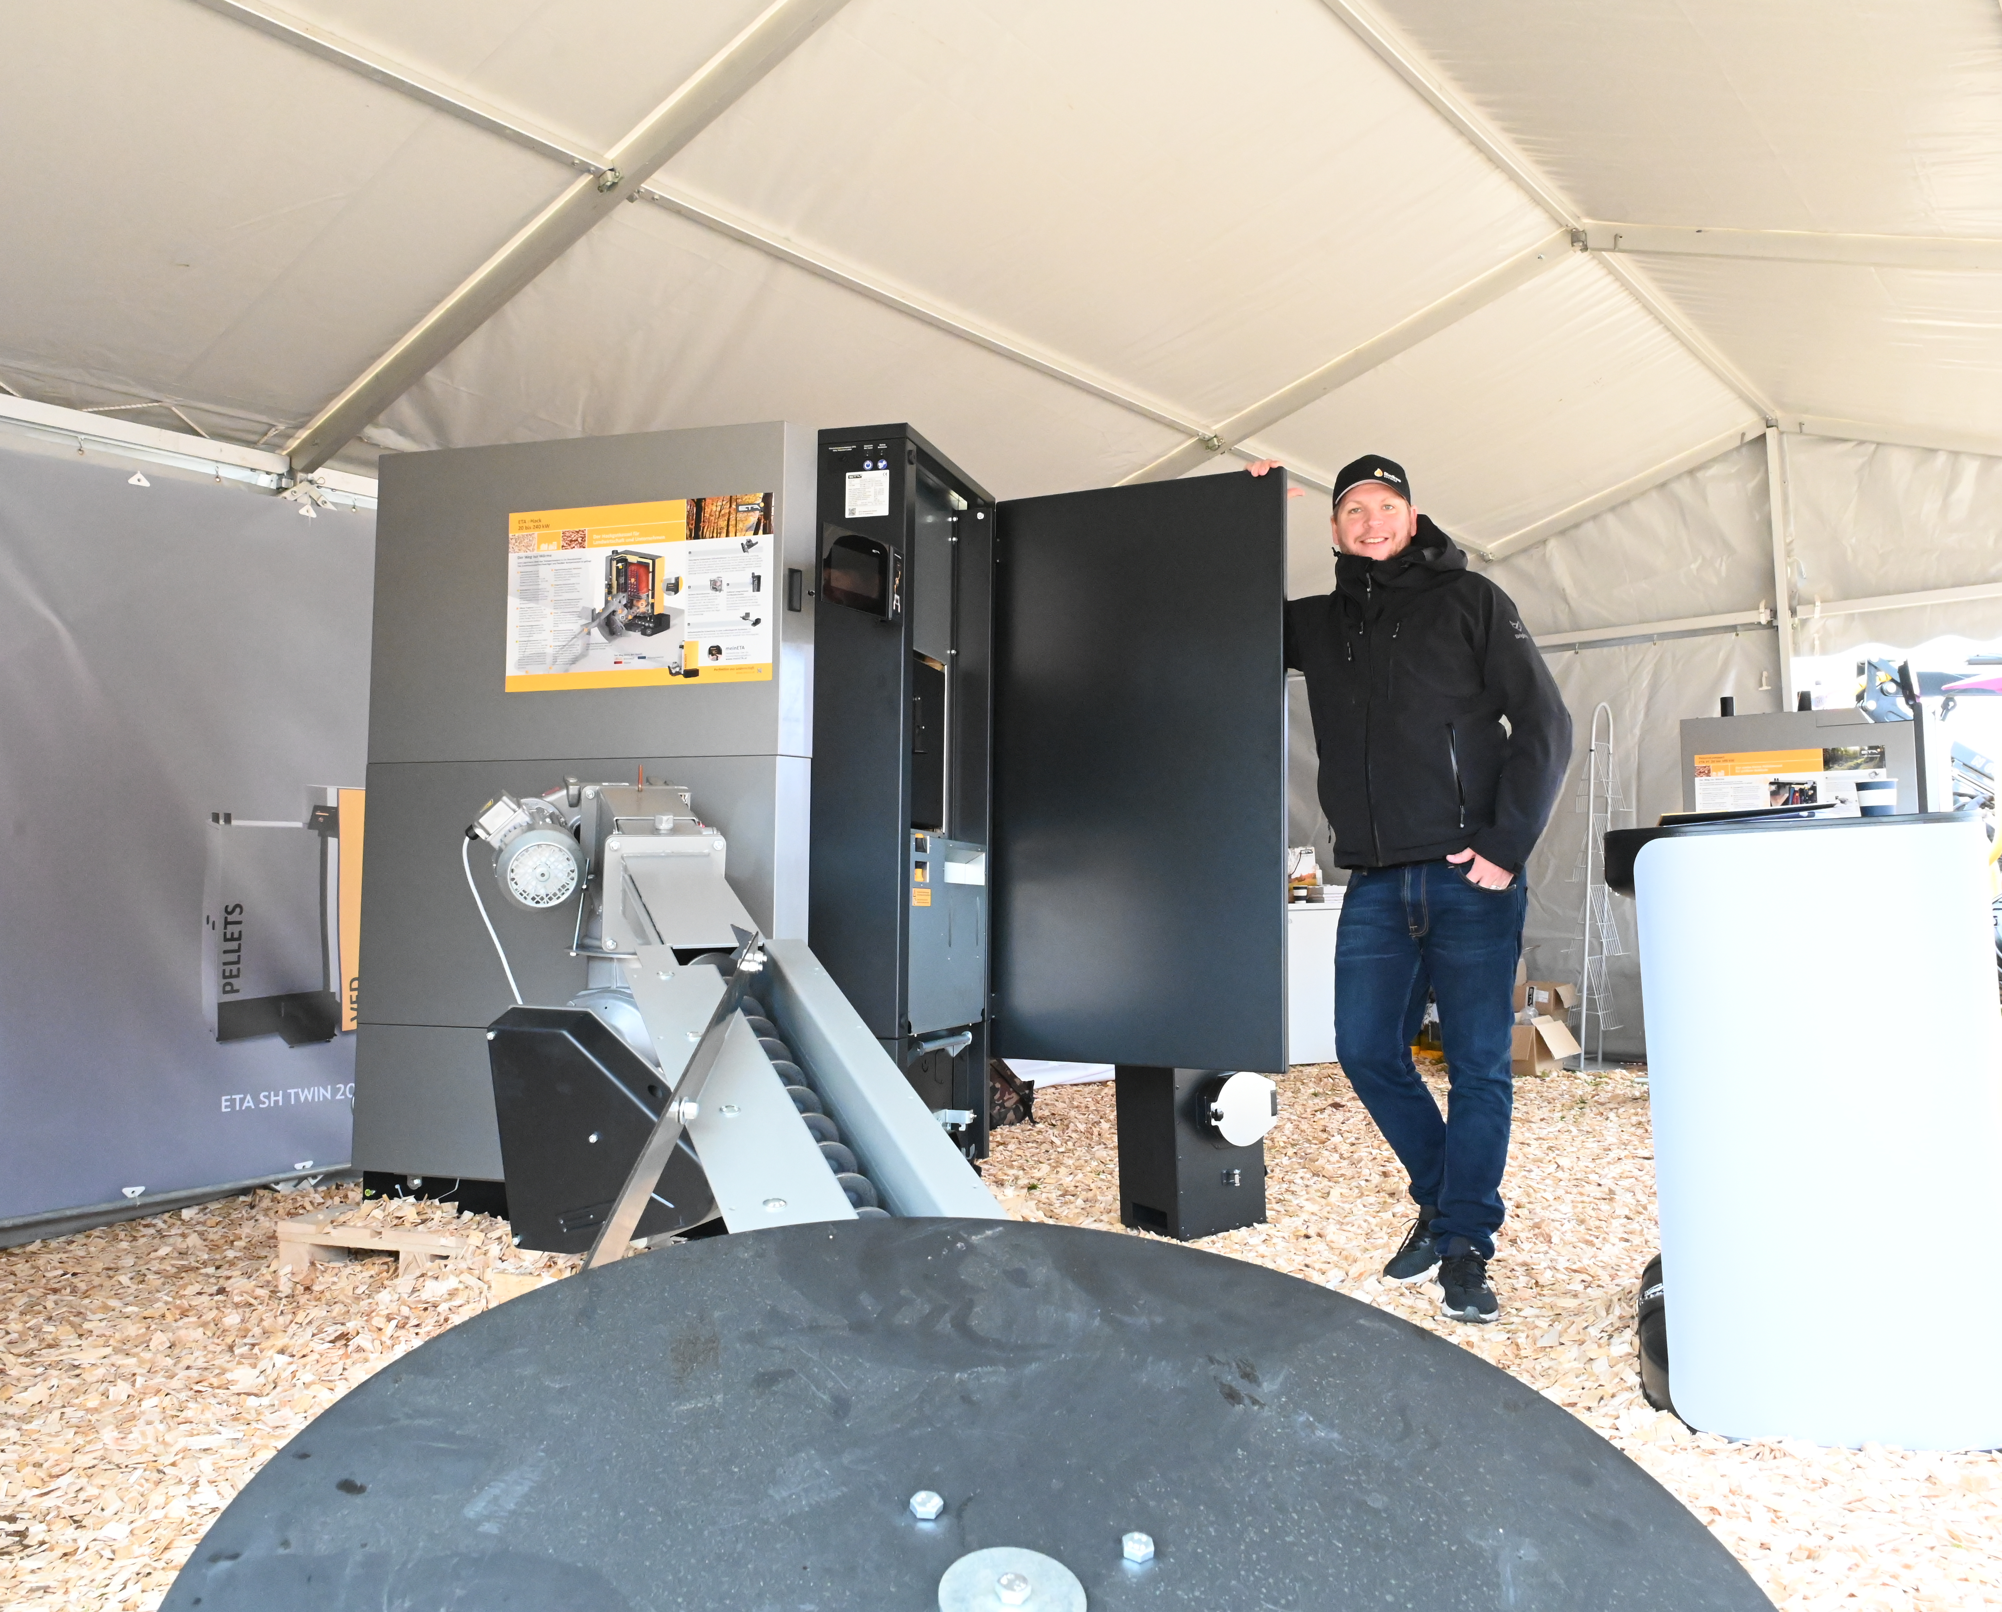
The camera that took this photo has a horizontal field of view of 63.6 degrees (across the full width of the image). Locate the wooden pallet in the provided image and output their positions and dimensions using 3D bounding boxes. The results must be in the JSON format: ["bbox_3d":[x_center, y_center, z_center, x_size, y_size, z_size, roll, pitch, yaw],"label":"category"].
[{"bbox_3d":[-1.056,1.044,4.063,0.800,0.144,1.200,-1,-5,18],"label":"wooden pallet"}]

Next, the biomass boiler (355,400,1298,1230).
[{"bbox_3d":[-0.395,0.056,3.964,2.101,1.817,0.893,-1,-5,16],"label":"biomass boiler"}]

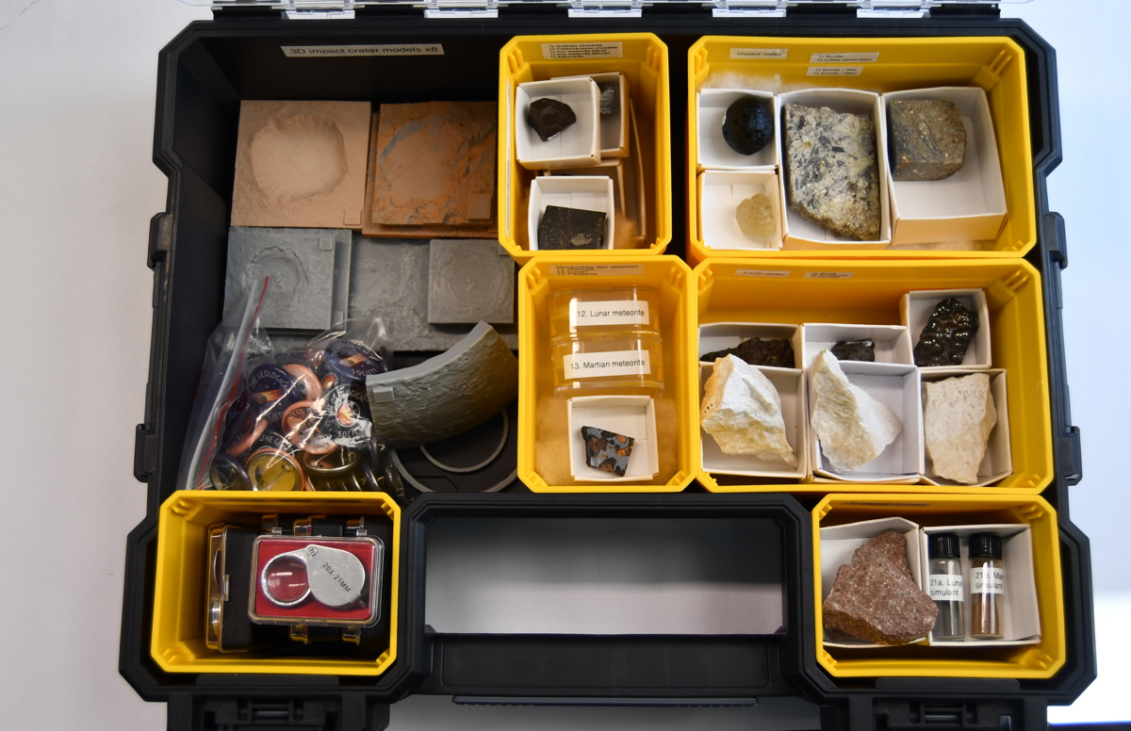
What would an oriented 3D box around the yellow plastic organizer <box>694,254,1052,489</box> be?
[{"bbox_3d":[0.142,0.011,0.610,0.163,0.085,0.110,0,80,1],"label":"yellow plastic organizer"}]

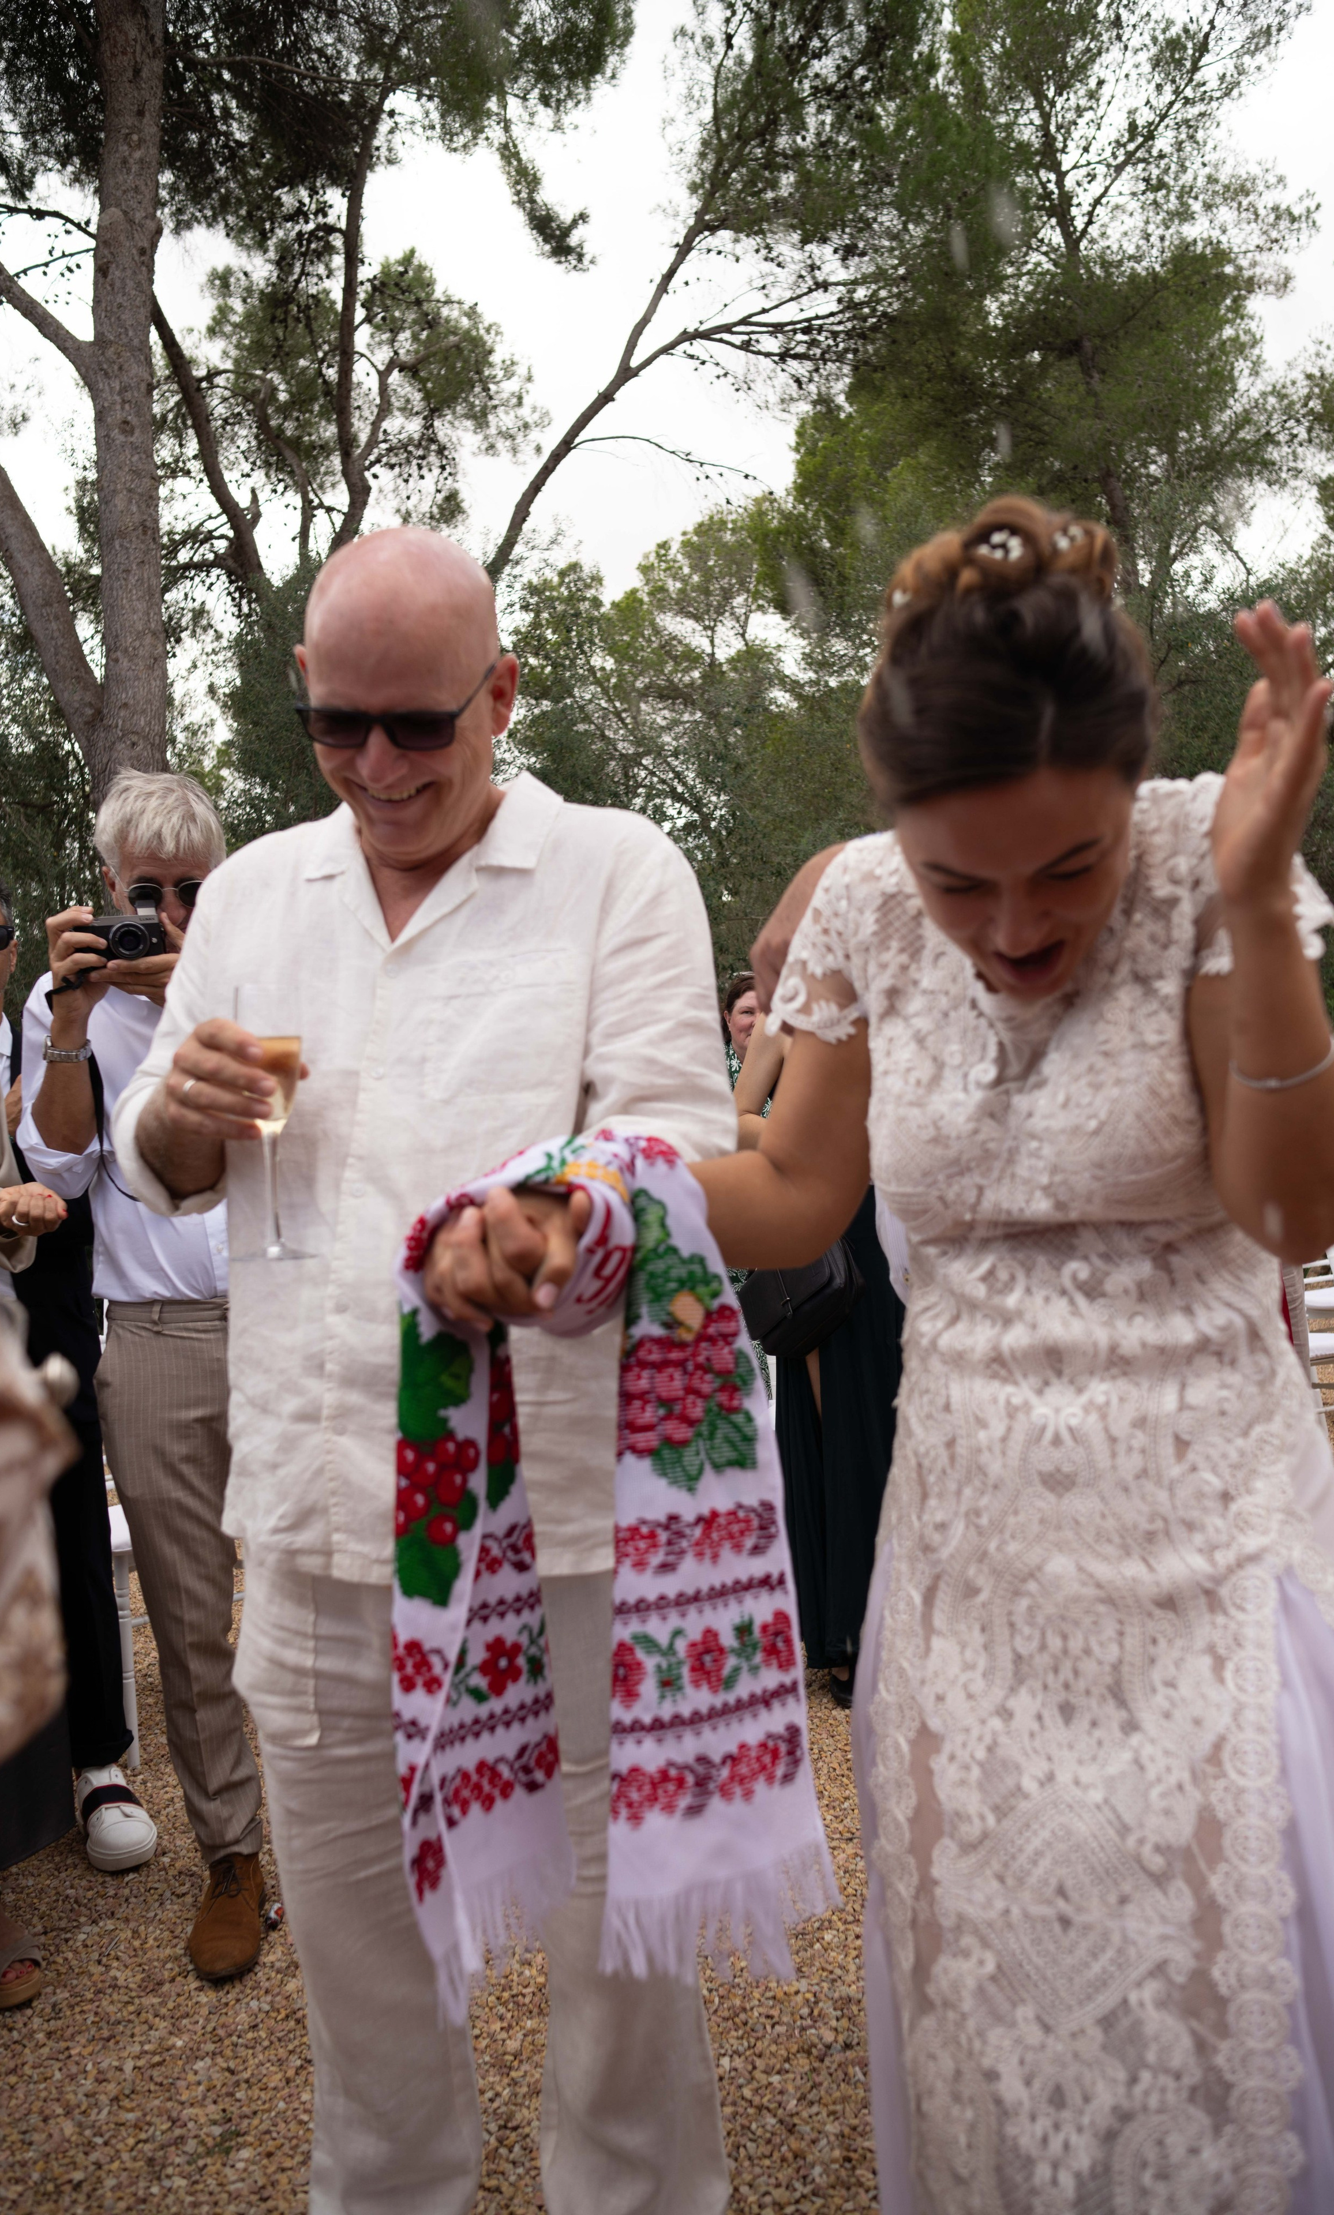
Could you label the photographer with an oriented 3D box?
[{"bbox_3d":[-0.700,0.370,2.250,0.520,1.750,0.460,-2,1,-9],"label":"photographer"}]

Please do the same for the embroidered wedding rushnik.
[{"bbox_3d":[-0.035,0.290,0.980,0.280,0.560,0.180,-2,1,-16],"label":"embroidered wedding rushnik"}]

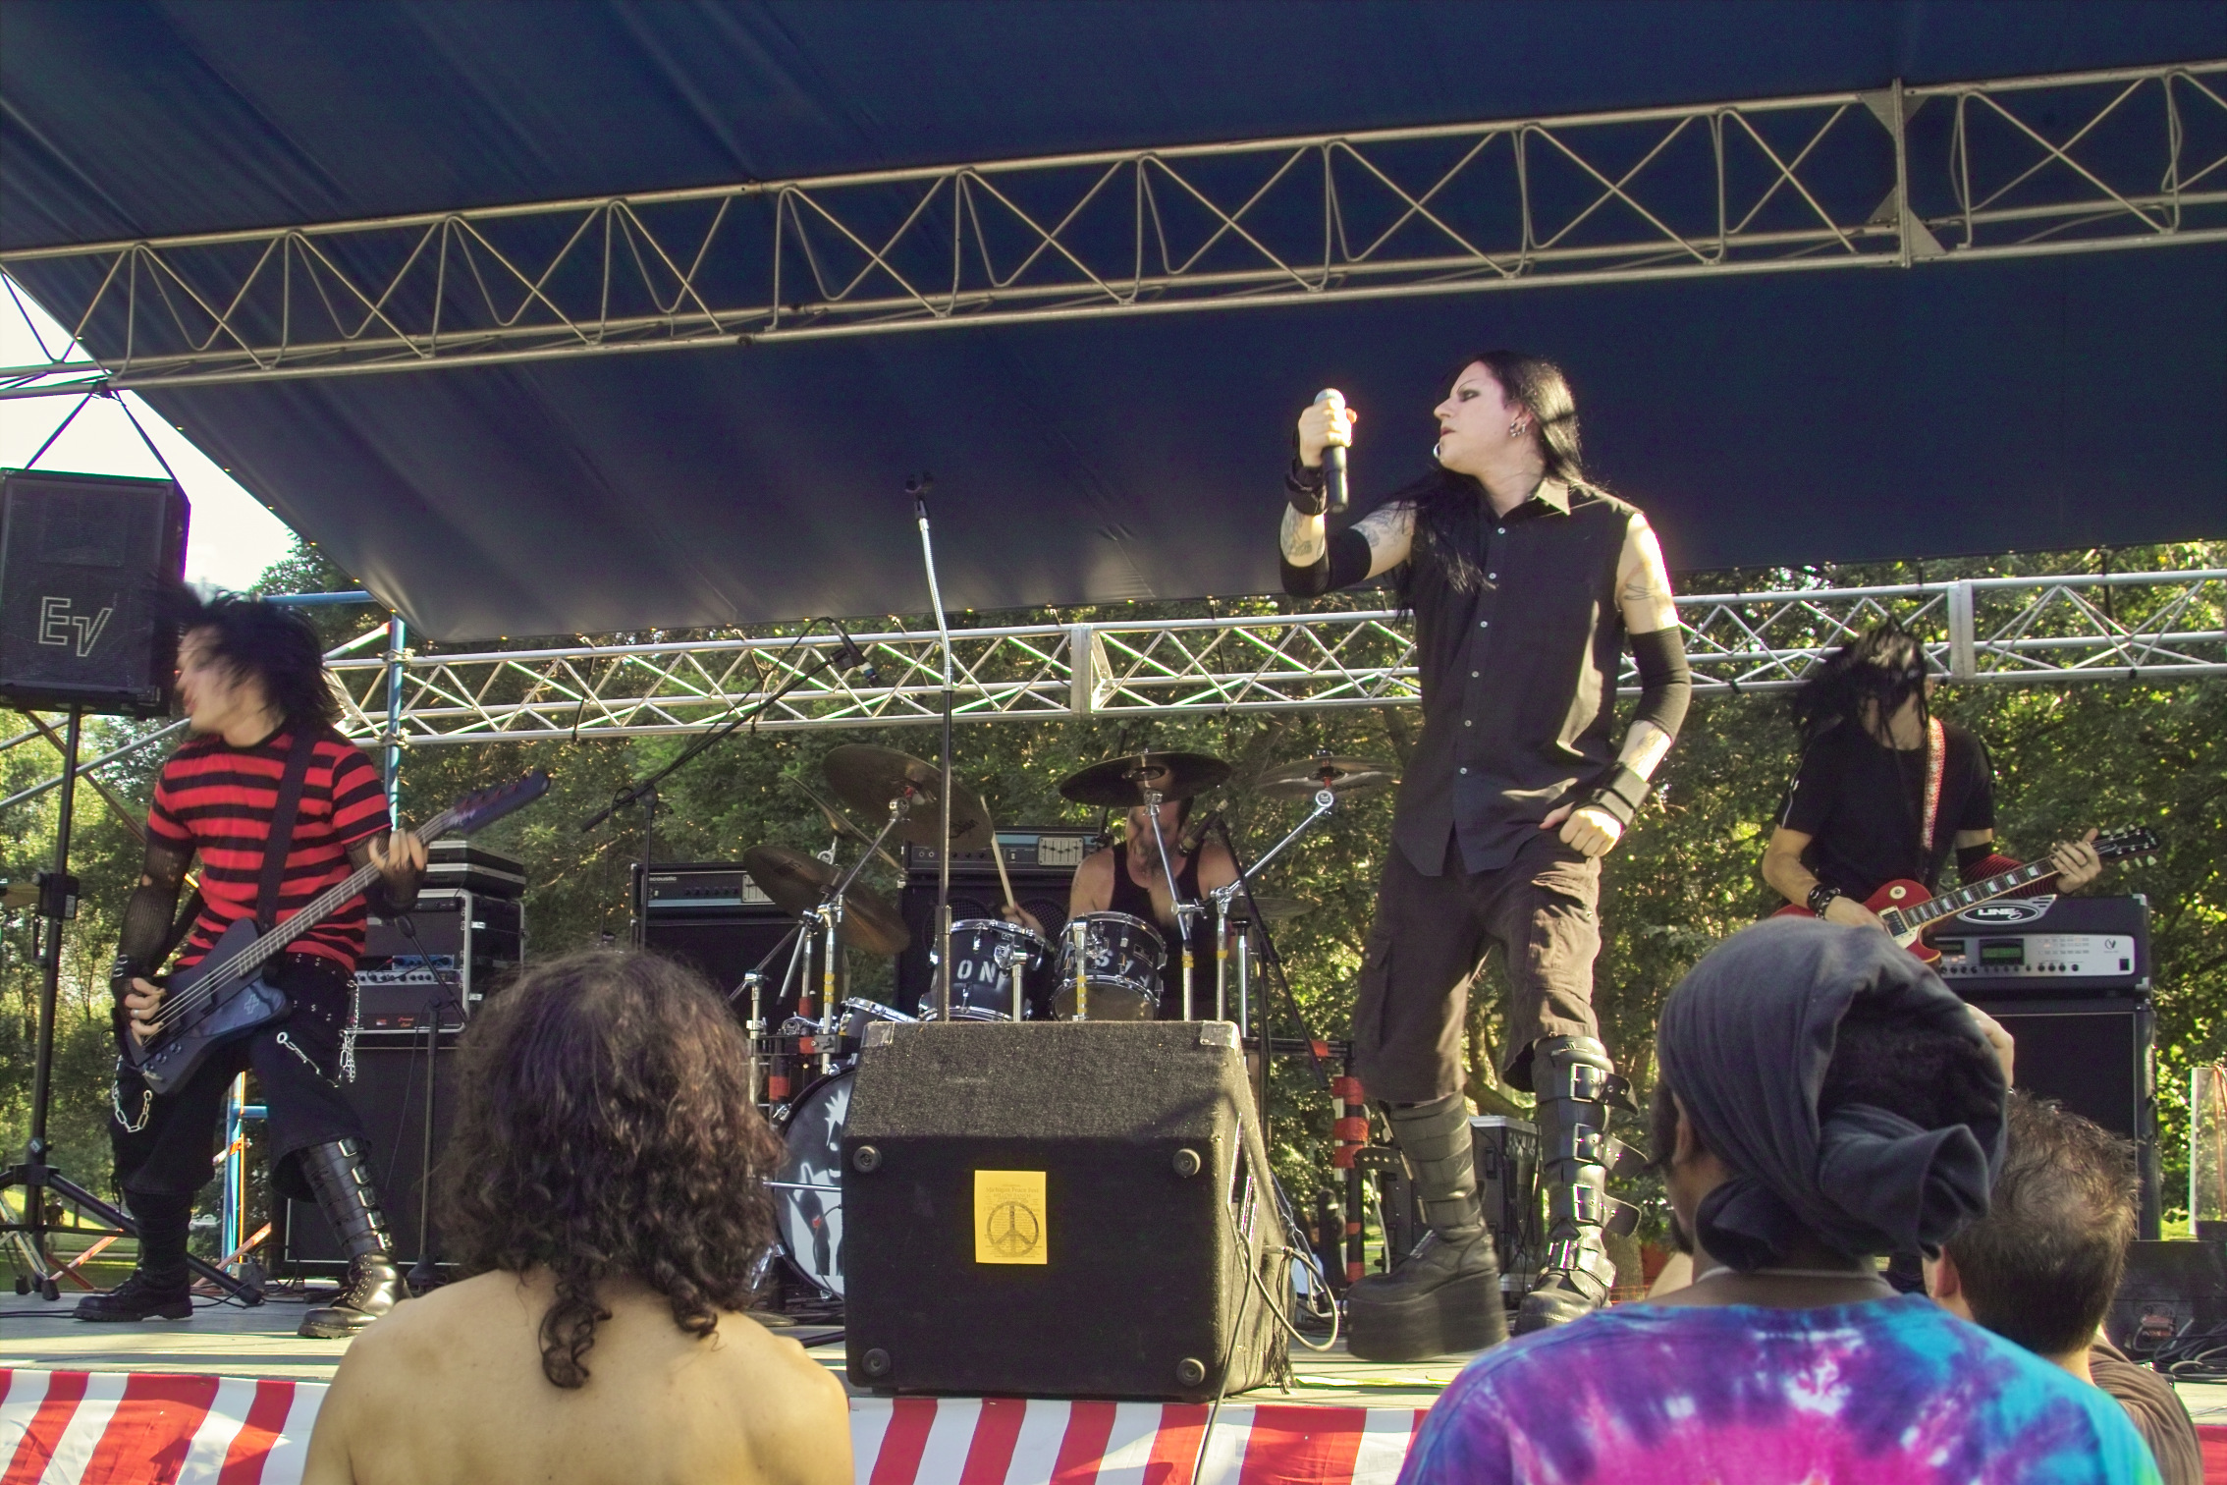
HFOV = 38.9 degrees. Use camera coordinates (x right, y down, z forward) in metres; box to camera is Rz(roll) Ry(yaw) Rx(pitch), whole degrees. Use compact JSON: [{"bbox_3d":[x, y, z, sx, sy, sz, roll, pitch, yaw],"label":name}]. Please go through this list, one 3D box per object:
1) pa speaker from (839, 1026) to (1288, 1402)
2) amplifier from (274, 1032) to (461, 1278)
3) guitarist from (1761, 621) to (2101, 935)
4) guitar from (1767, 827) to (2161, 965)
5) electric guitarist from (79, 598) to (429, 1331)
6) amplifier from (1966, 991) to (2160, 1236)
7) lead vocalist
[{"bbox_3d":[-0.079,0.795,5.447,0.662,0.615,0.410,-3,-7,19],"label":"pa speaker"},{"bbox_3d":[-1.950,1.152,8.741,0.580,0.651,0.420,-1,-6,10],"label":"amplifier"},{"bbox_3d":[1.873,0.502,7.337,0.740,1.588,0.550,-2,-6,14],"label":"guitarist"},{"bbox_3d":[1.945,0.368,7.240,1.000,0.330,0.080,-24,-16,20],"label":"guitar"},{"bbox_3d":[-1.894,0.474,6.989,0.740,1.613,0.620,0,-6,-1],"label":"electric guitarist"},{"bbox_3d":[2.433,1.068,8.565,0.750,0.725,0.360,-2,-7,16],"label":"amplifier"},{"bbox_3d":[0.702,0.197,6.207,0.720,1.960,0.550,-4,-7,32],"label":"lead vocalist"}]

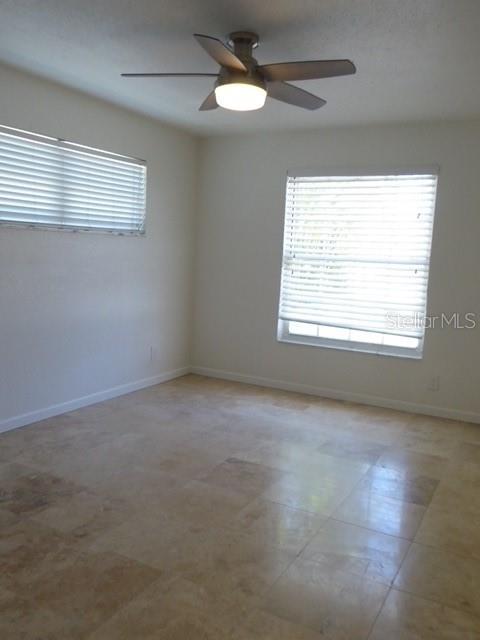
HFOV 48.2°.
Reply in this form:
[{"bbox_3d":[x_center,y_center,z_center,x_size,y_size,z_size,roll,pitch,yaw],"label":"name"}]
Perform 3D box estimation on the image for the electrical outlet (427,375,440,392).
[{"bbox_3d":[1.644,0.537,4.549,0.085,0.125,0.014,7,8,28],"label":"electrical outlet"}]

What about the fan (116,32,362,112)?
[{"bbox_3d":[0.041,-1.307,2.824,1.250,0.355,1.250,7,8,28],"label":"fan"}]

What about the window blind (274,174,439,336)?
[{"bbox_3d":[1.017,-0.619,4.814,1.330,1.400,0.060,7,8,28],"label":"window blind"}]

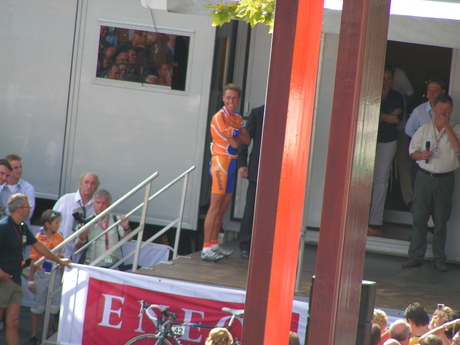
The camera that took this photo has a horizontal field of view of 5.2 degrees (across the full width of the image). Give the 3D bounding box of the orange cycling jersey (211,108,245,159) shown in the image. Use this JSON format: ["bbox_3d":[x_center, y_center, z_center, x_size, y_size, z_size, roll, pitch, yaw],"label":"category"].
[{"bbox_3d":[-0.027,-0.402,51.100,0.420,0.530,0.290,-2,11,-42],"label":"orange cycling jersey"}]

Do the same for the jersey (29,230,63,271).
[{"bbox_3d":[-1.846,0.780,50.600,0.360,0.430,0.230,2,9,-25],"label":"jersey"}]

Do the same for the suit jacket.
[{"bbox_3d":[0.392,-0.305,51.400,0.560,0.800,0.300,4,8,-12],"label":"suit jacket"}]

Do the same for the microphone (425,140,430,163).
[{"bbox_3d":[2.008,-0.206,51.200,0.050,0.235,0.050,2,8,-10],"label":"microphone"}]

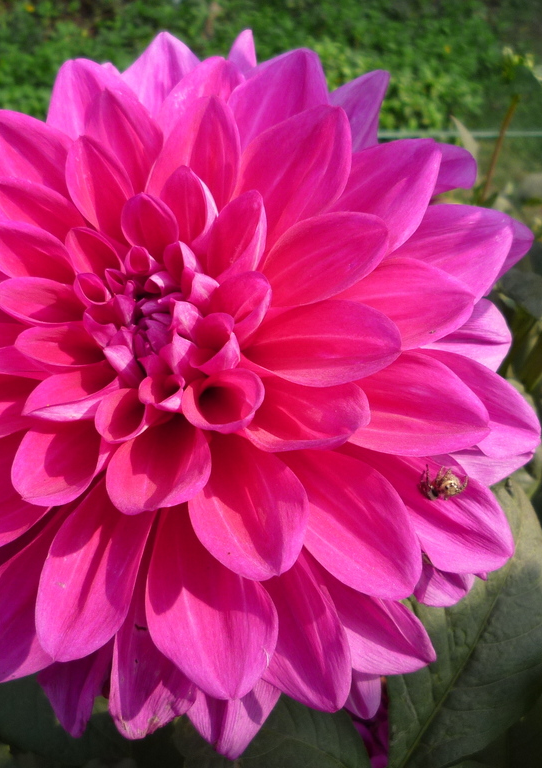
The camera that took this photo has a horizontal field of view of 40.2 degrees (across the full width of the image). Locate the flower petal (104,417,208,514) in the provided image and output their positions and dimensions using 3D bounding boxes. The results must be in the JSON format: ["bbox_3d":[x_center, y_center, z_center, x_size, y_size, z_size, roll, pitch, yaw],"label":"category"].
[{"bbox_3d":[-0.029,0.020,0.193,0.025,0.014,0.031,-3,50,-4],"label":"flower petal"}]

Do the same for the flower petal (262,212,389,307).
[{"bbox_3d":[0.016,-0.037,0.242,0.051,0.027,0.012,-28,-19,24],"label":"flower petal"}]

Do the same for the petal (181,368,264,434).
[{"bbox_3d":[-0.014,0.005,0.203,0.021,0.018,0.022,-9,17,-16],"label":"petal"}]

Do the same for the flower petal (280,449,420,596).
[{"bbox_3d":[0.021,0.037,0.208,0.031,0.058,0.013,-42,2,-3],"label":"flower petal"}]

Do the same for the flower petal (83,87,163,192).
[{"bbox_3d":[-0.045,-0.073,0.224,0.021,0.034,0.011,-30,7,-11],"label":"flower petal"}]

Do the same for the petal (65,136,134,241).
[{"bbox_3d":[-0.050,-0.057,0.216,0.019,0.031,0.011,-31,12,-14],"label":"petal"}]

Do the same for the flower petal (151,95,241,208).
[{"bbox_3d":[-0.028,-0.081,0.266,0.027,0.045,0.012,27,26,10],"label":"flower petal"}]

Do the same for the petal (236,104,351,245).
[{"bbox_3d":[0.006,-0.060,0.218,0.030,0.056,0.015,33,-10,5],"label":"petal"}]

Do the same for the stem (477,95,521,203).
[{"bbox_3d":[0.123,-0.127,0.400,0.006,0.064,0.006,11,15,0],"label":"stem"}]

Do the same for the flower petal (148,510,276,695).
[{"bbox_3d":[-0.020,0.060,0.217,0.036,0.014,0.062,-18,63,-4],"label":"flower petal"}]

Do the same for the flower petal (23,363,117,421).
[{"bbox_3d":[-0.057,0.003,0.217,0.033,0.014,0.015,-29,71,-38],"label":"flower petal"}]

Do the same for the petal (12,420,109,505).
[{"bbox_3d":[-0.059,0.023,0.215,0.022,0.012,0.036,35,48,12],"label":"petal"}]

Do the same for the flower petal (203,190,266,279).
[{"bbox_3d":[-0.009,-0.040,0.204,0.015,0.027,0.014,29,11,19],"label":"flower petal"}]

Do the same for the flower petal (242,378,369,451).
[{"bbox_3d":[0.008,0.006,0.205,0.038,0.015,0.019,7,72,6],"label":"flower petal"}]

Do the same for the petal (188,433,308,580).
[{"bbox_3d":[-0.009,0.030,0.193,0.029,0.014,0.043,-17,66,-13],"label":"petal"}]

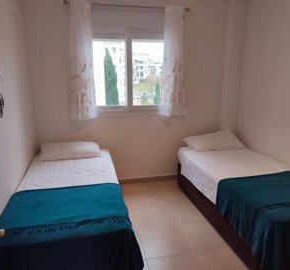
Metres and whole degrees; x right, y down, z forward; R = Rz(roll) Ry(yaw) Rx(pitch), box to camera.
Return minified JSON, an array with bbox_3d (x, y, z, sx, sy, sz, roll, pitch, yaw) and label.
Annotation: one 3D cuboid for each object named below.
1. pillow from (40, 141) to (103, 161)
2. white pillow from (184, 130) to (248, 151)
[{"bbox_3d":[-0.922,0.181,3.278,0.720,0.150,0.360,-3,15,-12],"label":"pillow"},{"bbox_3d":[0.927,0.073,3.632,0.740,0.170,0.380,-3,15,-12],"label":"white pillow"}]

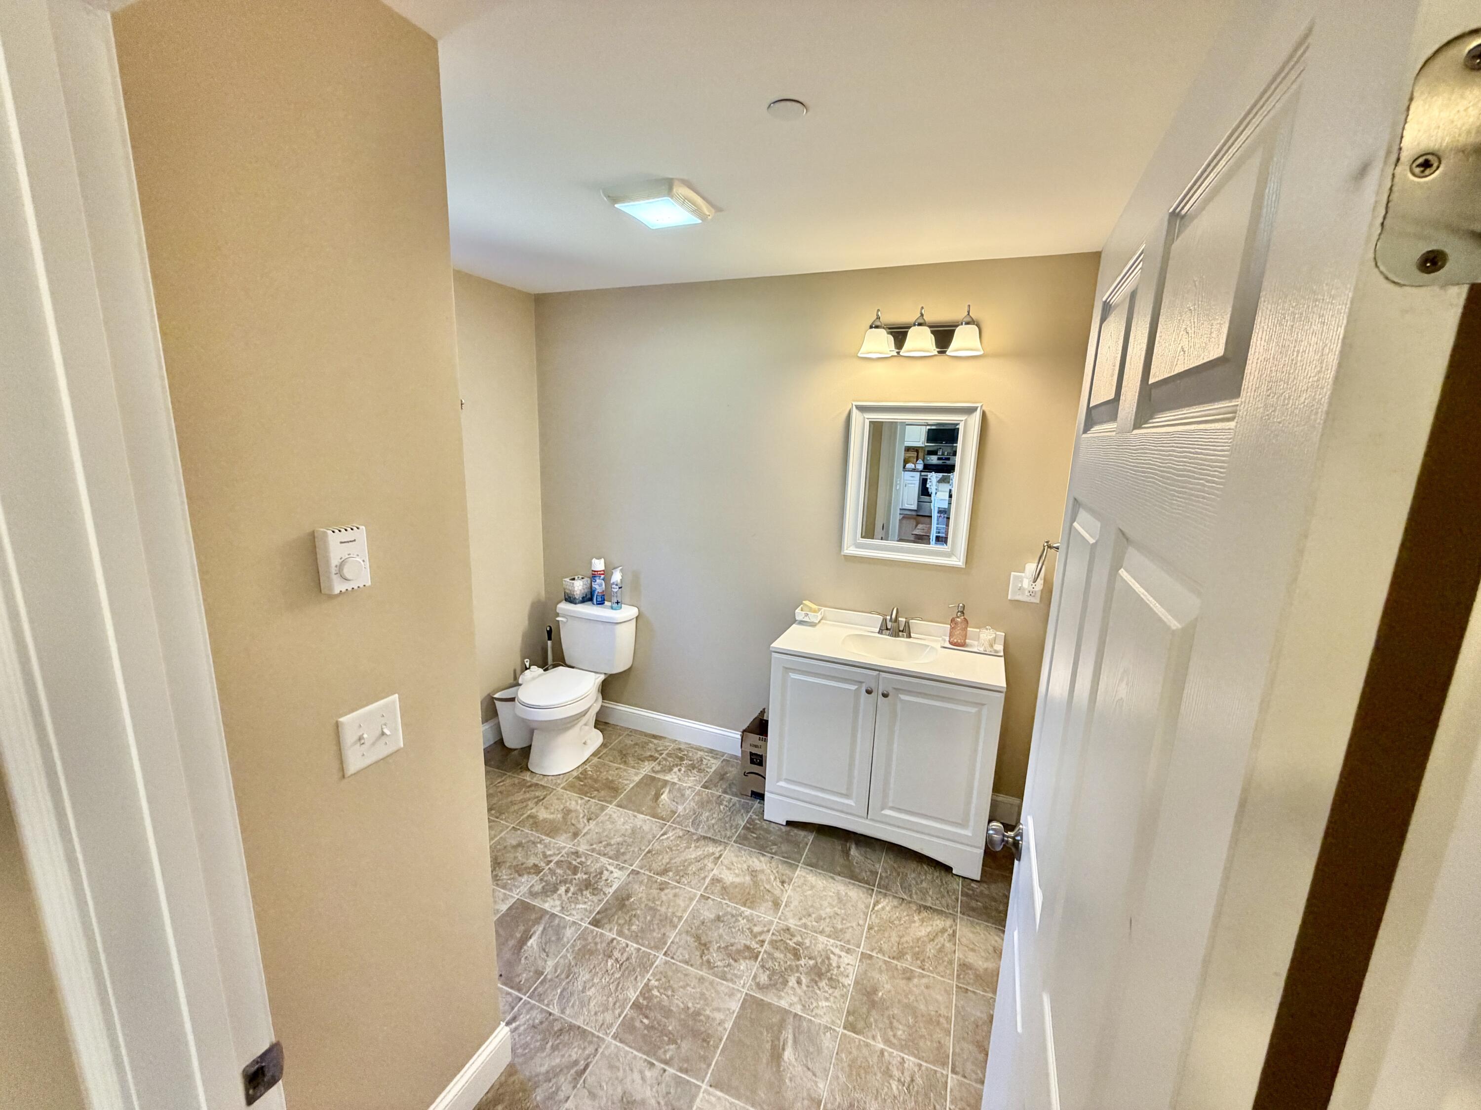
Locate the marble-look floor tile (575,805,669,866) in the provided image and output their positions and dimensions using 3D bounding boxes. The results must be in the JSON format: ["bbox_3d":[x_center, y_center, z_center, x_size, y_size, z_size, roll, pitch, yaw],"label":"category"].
[{"bbox_3d":[-0.513,1.220,2.597,0.302,0.010,0.302,7,13,22],"label":"marble-look floor tile"}]

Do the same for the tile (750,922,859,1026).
[{"bbox_3d":[0.217,1.375,1.978,0.297,0.010,0.297,7,13,21],"label":"tile"}]

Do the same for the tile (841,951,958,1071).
[{"bbox_3d":[0.500,1.412,1.870,0.302,0.010,0.302,7,13,22],"label":"tile"}]

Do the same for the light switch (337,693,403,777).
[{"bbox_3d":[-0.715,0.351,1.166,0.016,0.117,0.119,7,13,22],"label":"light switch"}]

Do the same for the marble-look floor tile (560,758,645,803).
[{"bbox_3d":[-0.677,1.125,2.978,0.297,0.010,0.297,7,13,21],"label":"marble-look floor tile"}]

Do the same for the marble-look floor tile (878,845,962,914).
[{"bbox_3d":[0.731,1.294,2.412,0.300,0.010,0.300,7,13,22],"label":"marble-look floor tile"}]

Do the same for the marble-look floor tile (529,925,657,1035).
[{"bbox_3d":[-0.463,1.361,1.925,0.297,0.010,0.297,7,13,21],"label":"marble-look floor tile"}]

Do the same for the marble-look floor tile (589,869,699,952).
[{"bbox_3d":[-0.346,1.306,2.201,0.297,0.010,0.297,7,13,21],"label":"marble-look floor tile"}]

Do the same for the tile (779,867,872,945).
[{"bbox_3d":[0.335,1.322,2.260,0.302,0.010,0.302,7,13,22],"label":"tile"}]

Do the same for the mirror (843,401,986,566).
[{"bbox_3d":[0.733,-0.310,2.612,0.534,0.680,0.028,7,13,22],"label":"mirror"}]

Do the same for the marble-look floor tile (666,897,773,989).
[{"bbox_3d":[-0.065,1.340,2.090,0.297,0.010,0.297,7,13,21],"label":"marble-look floor tile"}]

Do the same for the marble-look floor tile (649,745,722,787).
[{"bbox_3d":[-0.279,1.104,3.142,0.297,0.010,0.297,7,13,21],"label":"marble-look floor tile"}]

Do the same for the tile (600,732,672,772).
[{"bbox_3d":[-0.561,1.074,3.264,0.302,0.010,0.302,7,13,22],"label":"tile"}]

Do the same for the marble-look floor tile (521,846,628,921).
[{"bbox_3d":[-0.629,1.271,2.310,0.300,0.010,0.300,7,13,22],"label":"marble-look floor tile"}]

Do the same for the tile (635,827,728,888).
[{"bbox_3d":[-0.230,1.250,2.478,0.297,0.010,0.297,7,13,21],"label":"tile"}]

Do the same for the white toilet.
[{"bbox_3d":[-0.885,0.691,3.183,0.416,0.750,0.664,7,13,22],"label":"white toilet"}]

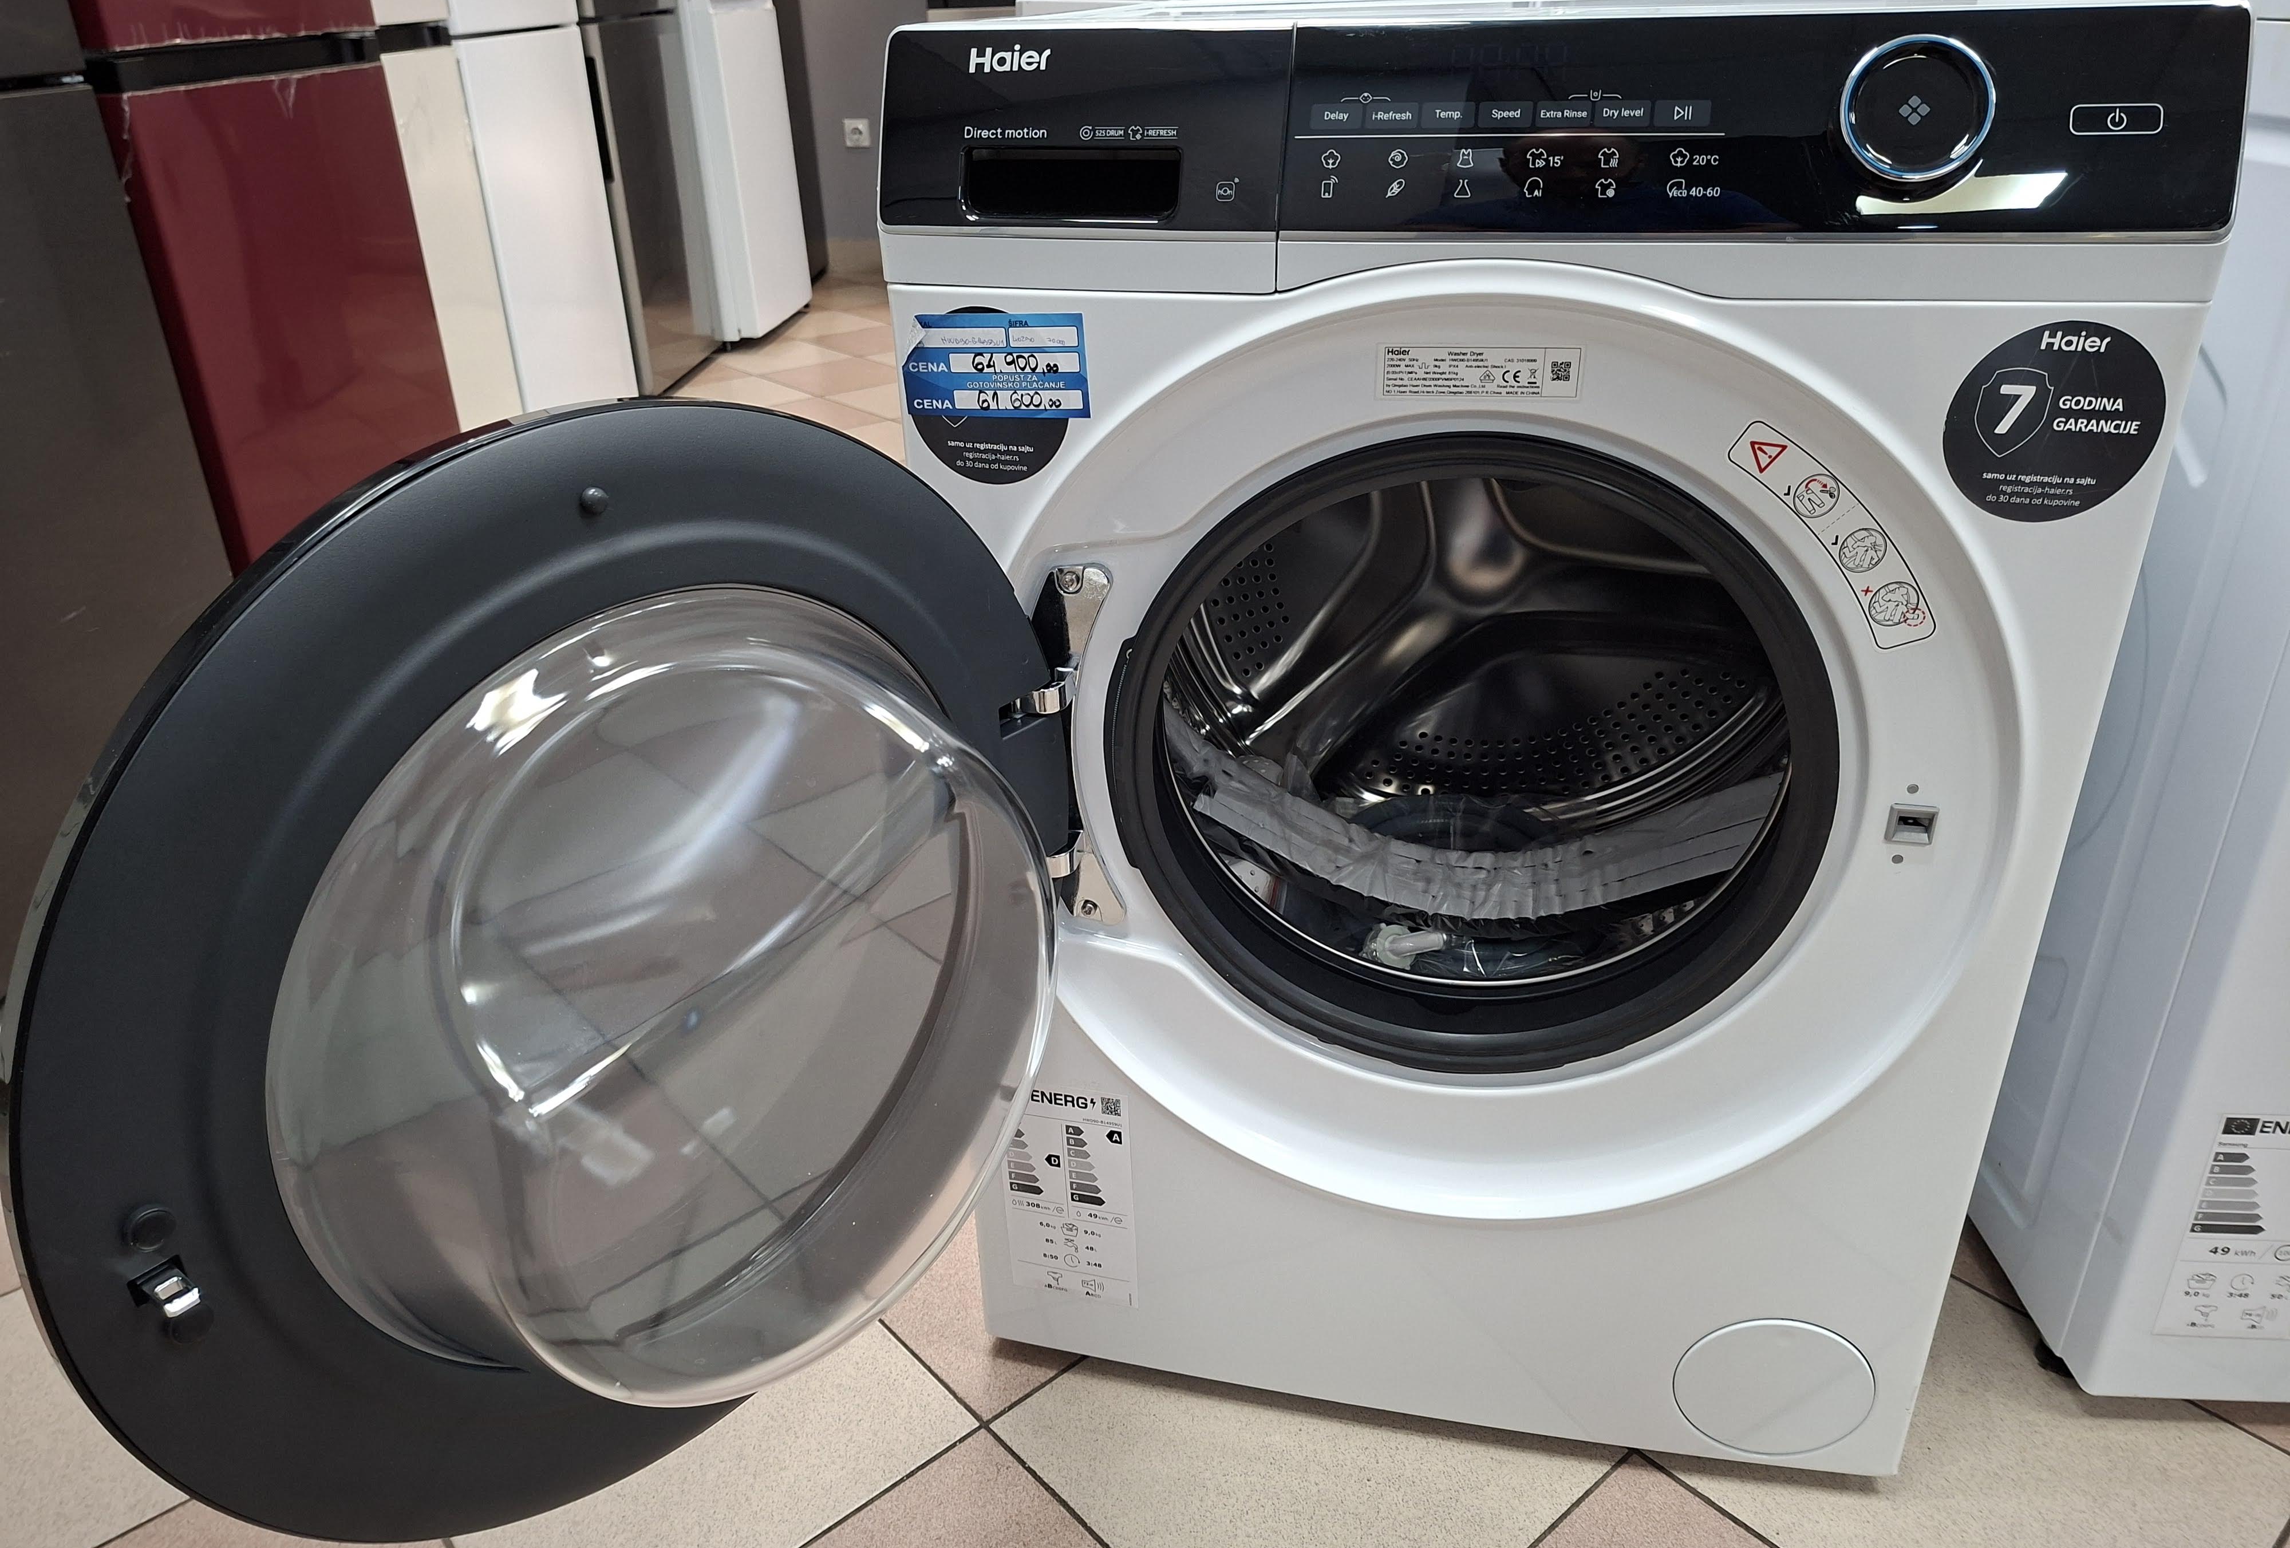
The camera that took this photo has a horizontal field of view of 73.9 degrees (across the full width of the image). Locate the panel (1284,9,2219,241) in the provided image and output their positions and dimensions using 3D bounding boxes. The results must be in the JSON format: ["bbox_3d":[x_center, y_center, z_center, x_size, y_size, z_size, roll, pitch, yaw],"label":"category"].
[{"bbox_3d":[0.261,-0.286,0.673,0.392,0.095,0.028,4,6,12],"label":"panel"}]

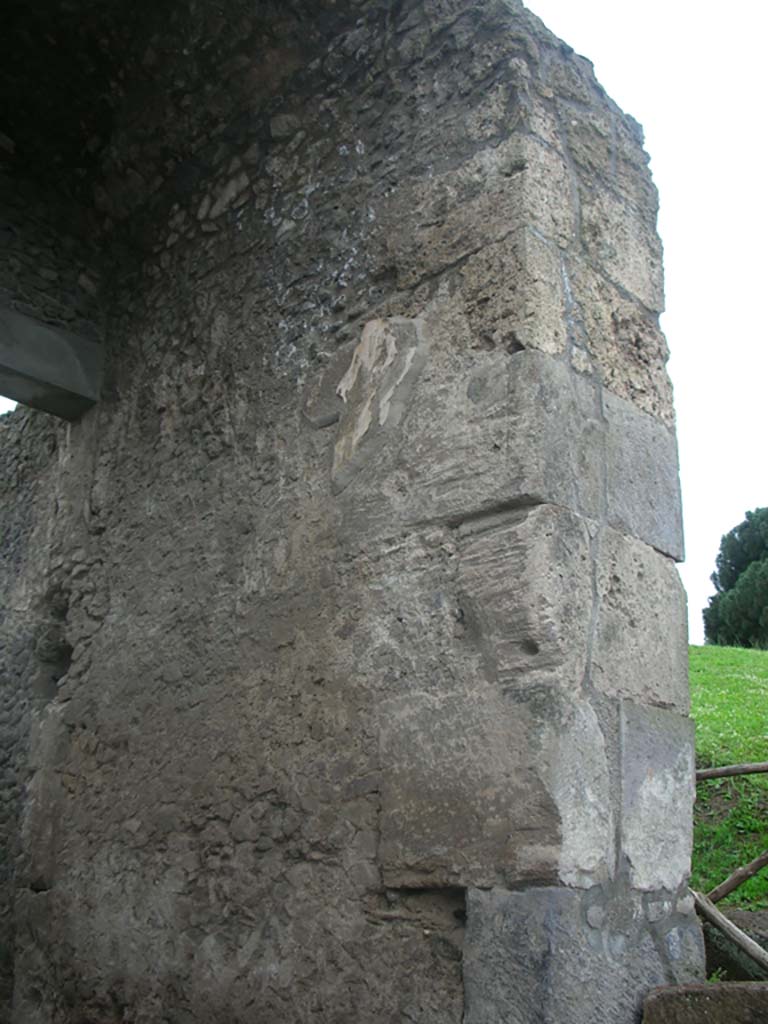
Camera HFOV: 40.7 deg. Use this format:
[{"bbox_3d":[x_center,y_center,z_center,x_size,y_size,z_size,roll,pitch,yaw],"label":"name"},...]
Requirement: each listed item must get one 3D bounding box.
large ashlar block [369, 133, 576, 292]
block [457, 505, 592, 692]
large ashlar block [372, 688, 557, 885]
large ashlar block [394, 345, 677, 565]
[{"bbox_3d":[0.280,-0.907,3.510,0.248,0.364,0.717,19,-26,-40],"label":"large ashlar block"},{"bbox_3d":[0.405,0.277,2.906,0.240,0.487,0.339,19,-26,-40],"label":"block"},{"bbox_3d":[0.296,0.774,2.852,0.260,0.493,0.650,19,-26,-40],"label":"large ashlar block"},{"bbox_3d":[0.482,-0.104,3.297,0.666,0.496,0.588,19,-26,-40],"label":"large ashlar block"}]

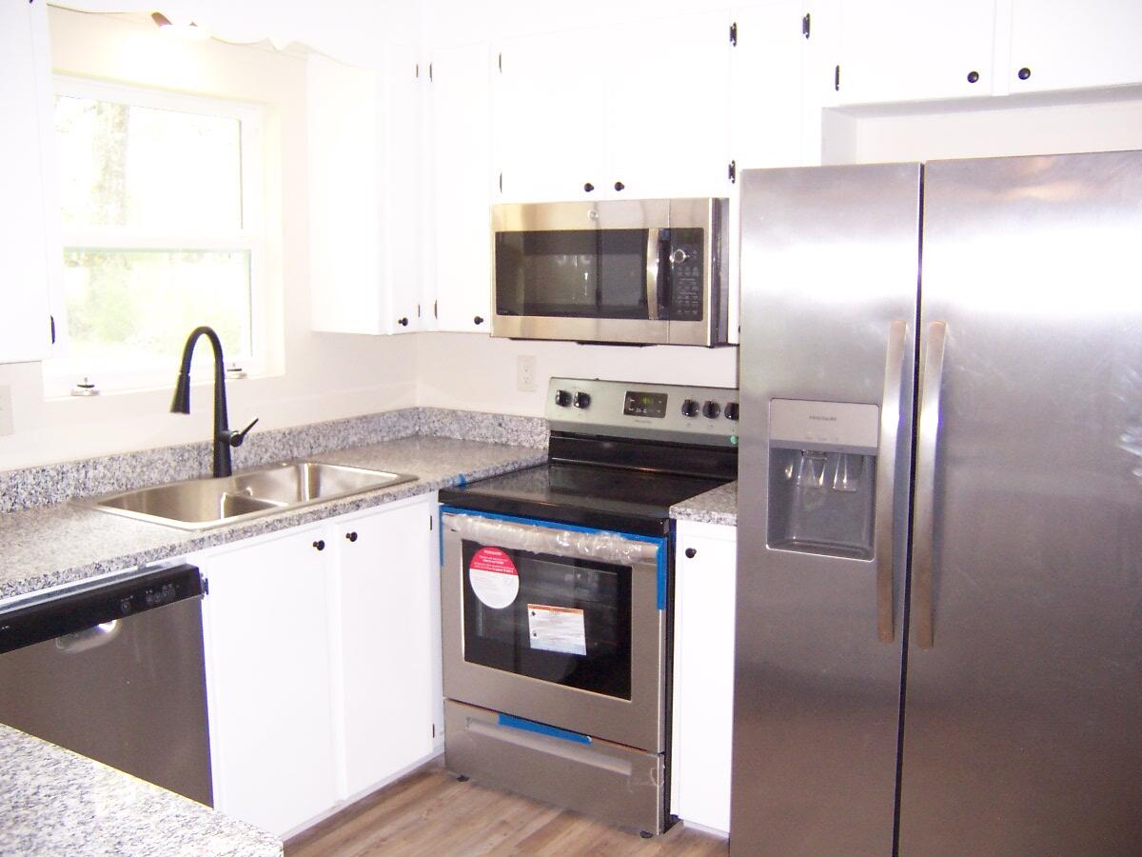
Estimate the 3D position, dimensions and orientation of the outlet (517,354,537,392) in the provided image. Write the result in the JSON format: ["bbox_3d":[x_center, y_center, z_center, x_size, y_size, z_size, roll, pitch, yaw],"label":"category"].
[{"bbox_3d":[-0.161,-0.193,3.860,0.079,0.123,0.008,5,10,33],"label":"outlet"}]

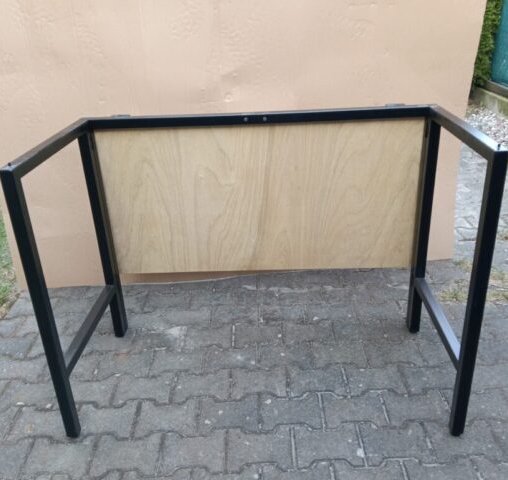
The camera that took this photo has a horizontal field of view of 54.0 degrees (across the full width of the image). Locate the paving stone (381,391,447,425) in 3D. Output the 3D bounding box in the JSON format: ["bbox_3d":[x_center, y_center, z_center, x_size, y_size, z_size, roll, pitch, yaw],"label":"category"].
[{"bbox_3d":[0.520,0.567,1.608,0.197,0.065,0.160,-3,25,1],"label":"paving stone"}]

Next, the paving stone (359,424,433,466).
[{"bbox_3d":[0.421,0.630,1.491,0.198,0.060,0.160,-3,26,1],"label":"paving stone"}]

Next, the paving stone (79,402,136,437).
[{"bbox_3d":[-0.479,0.611,1.628,0.198,0.060,0.160,-3,26,1],"label":"paving stone"}]

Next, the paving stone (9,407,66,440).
[{"bbox_3d":[-0.679,0.620,1.630,0.198,0.060,0.160,-3,26,1],"label":"paving stone"}]

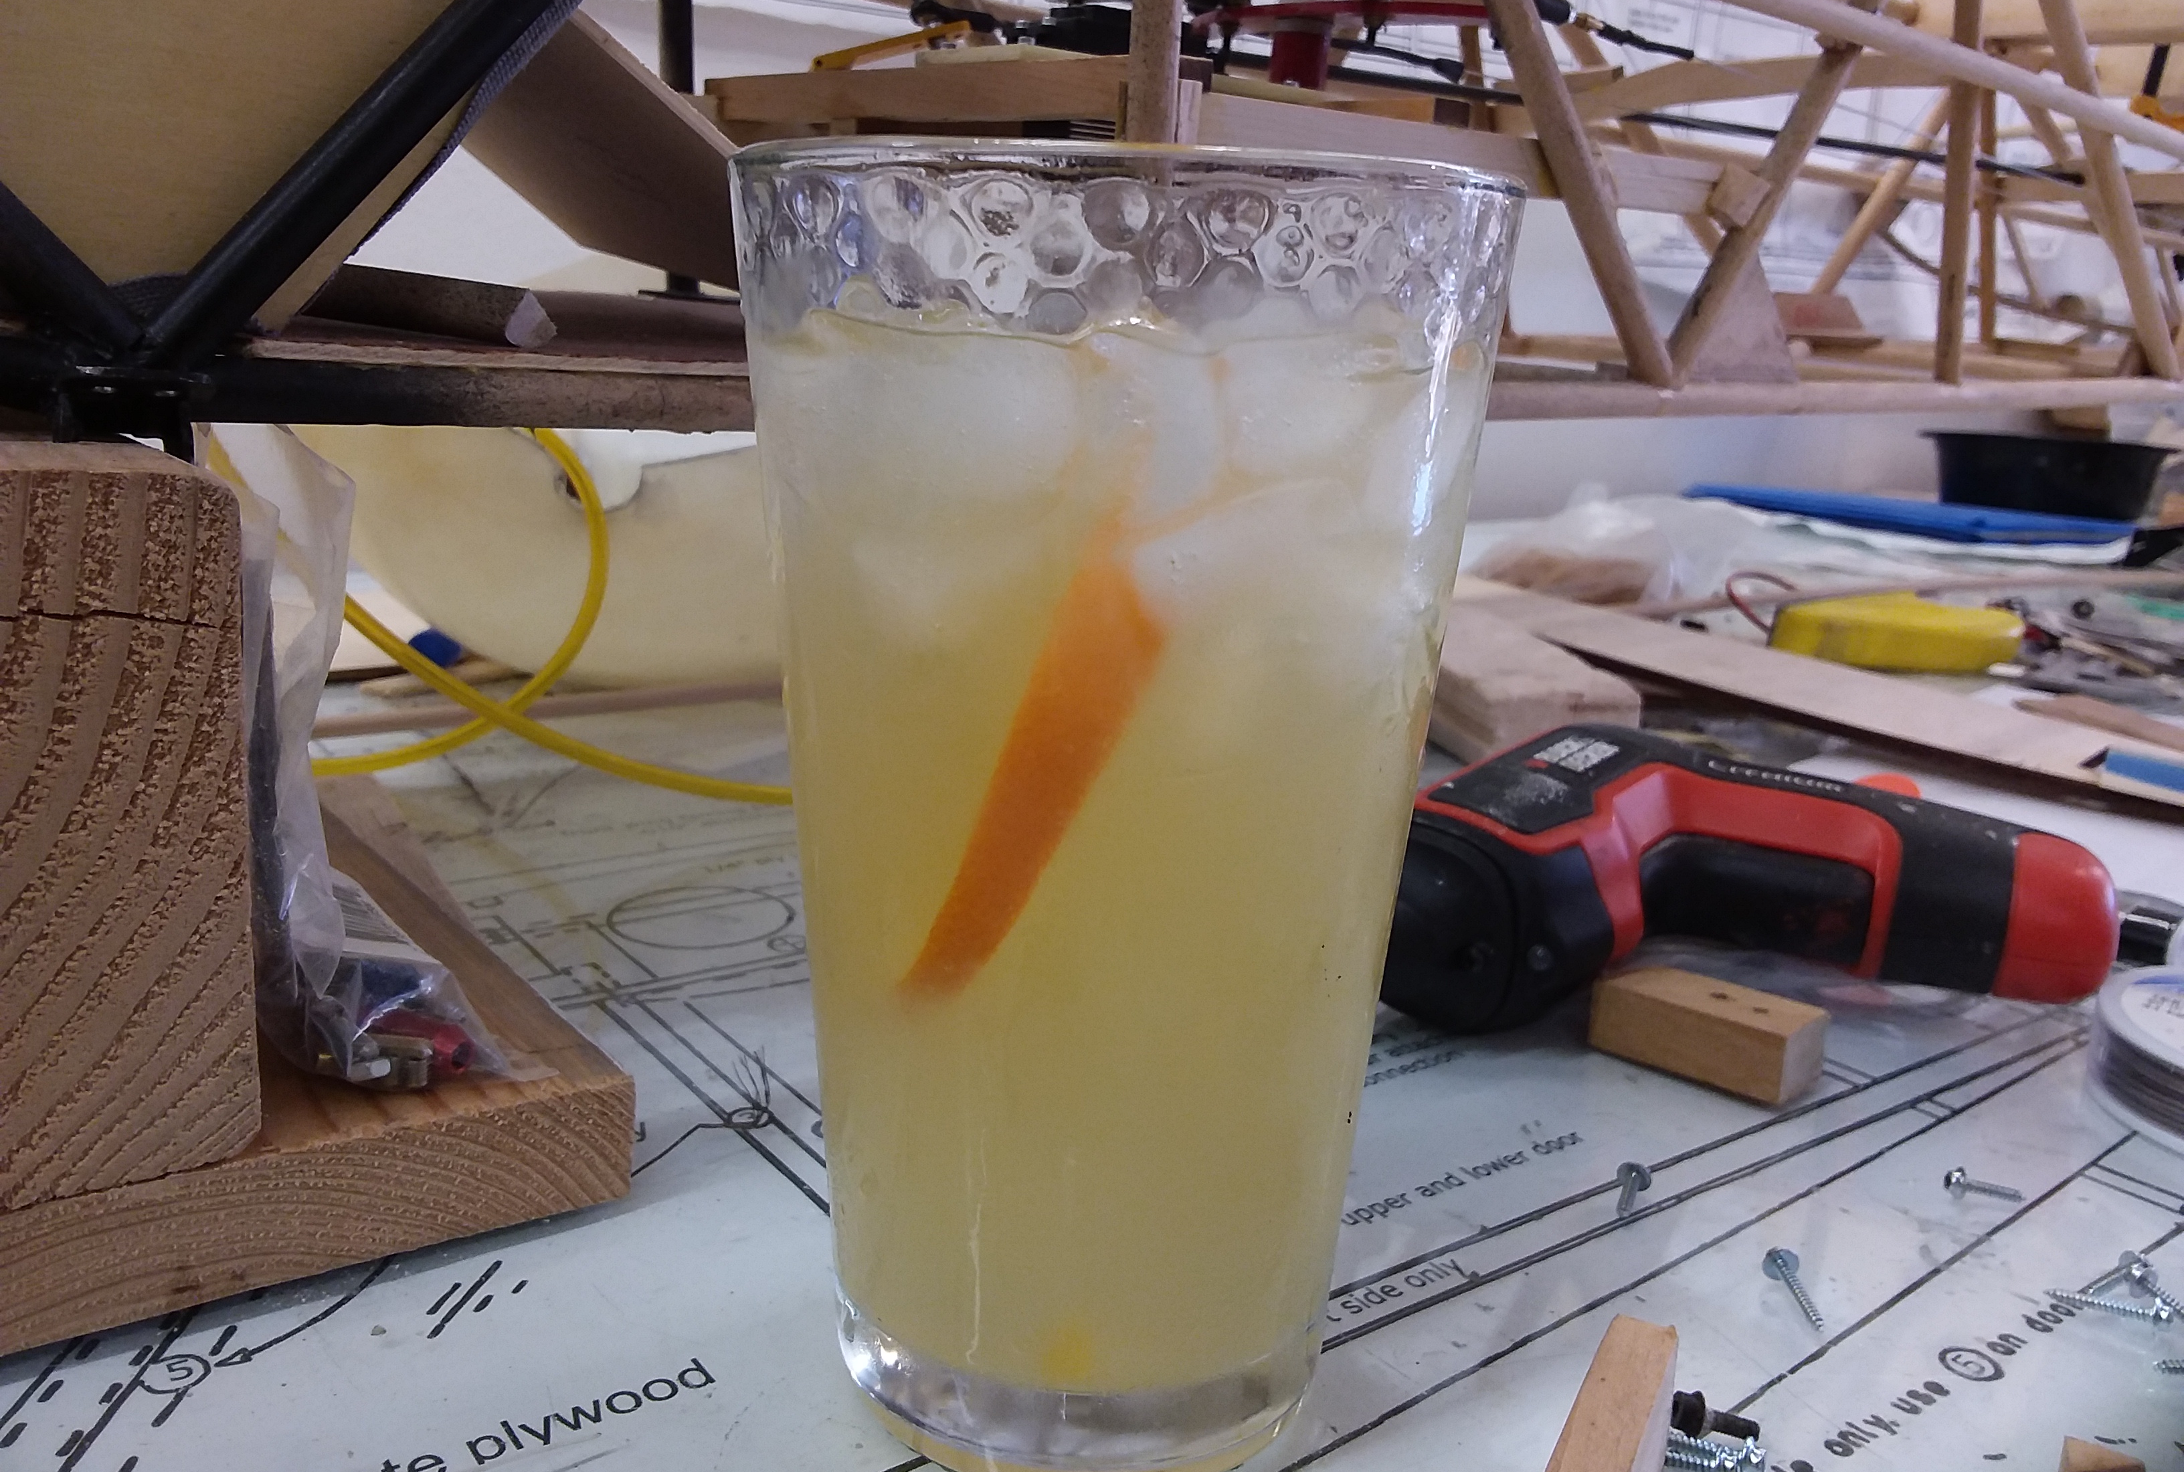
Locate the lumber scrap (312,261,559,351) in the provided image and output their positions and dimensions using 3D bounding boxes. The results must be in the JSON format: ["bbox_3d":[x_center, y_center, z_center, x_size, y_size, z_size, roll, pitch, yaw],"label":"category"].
[{"bbox_3d":[-0.133,-0.085,0.331,0.058,0.011,0.013,12,15,19],"label":"lumber scrap"}]

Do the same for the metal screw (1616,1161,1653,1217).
[{"bbox_3d":[0.088,0.074,0.277,0.006,0.006,0.011,8,25,25],"label":"metal screw"}]

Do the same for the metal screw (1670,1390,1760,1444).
[{"bbox_3d":[0.079,0.087,0.217,0.012,0.006,0.006,17,12,-5],"label":"metal screw"}]

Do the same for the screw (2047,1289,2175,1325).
[{"bbox_3d":[0.148,0.083,0.248,0.016,0.005,0.005,3,11,32],"label":"screw"}]

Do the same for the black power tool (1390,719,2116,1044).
[{"bbox_3d":[0.139,0.036,0.360,0.142,0.047,0.120,9,14,29],"label":"black power tool"}]

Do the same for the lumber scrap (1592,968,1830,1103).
[{"bbox_3d":[0.121,0.058,0.335,0.019,0.013,0.039,-10,17,-44],"label":"lumber scrap"}]

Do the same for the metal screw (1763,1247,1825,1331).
[{"bbox_3d":[0.103,0.081,0.248,0.005,0.005,0.016,2,19,-2],"label":"metal screw"}]

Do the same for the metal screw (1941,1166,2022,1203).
[{"bbox_3d":[0.148,0.075,0.282,0.012,0.005,0.005,13,13,4],"label":"metal screw"}]

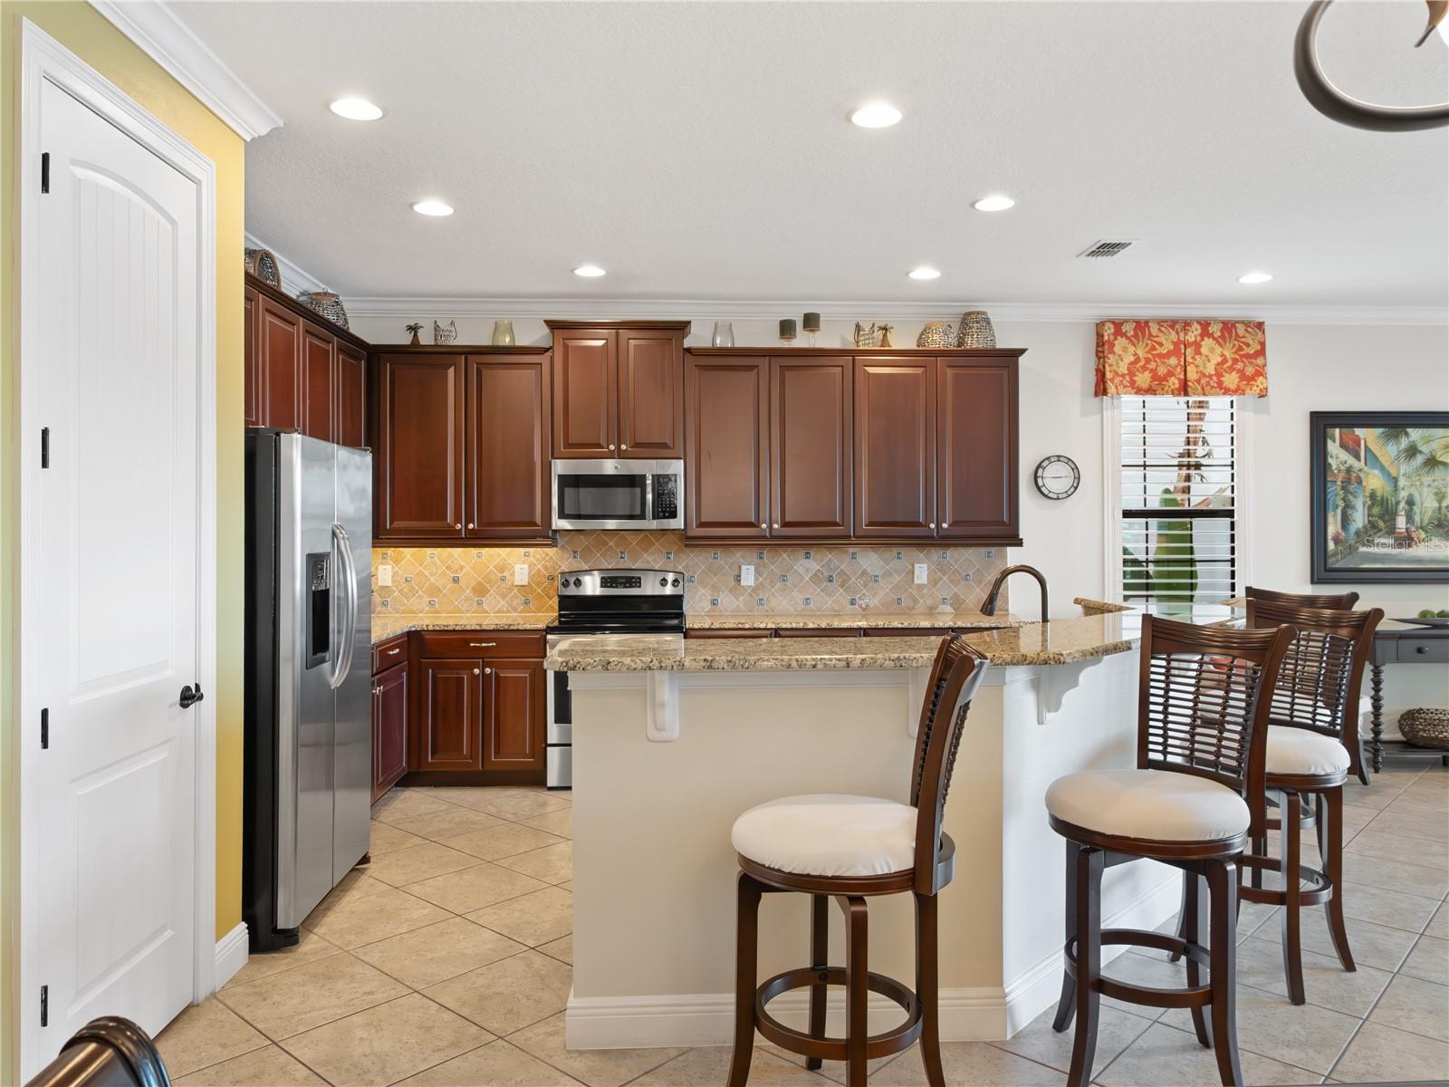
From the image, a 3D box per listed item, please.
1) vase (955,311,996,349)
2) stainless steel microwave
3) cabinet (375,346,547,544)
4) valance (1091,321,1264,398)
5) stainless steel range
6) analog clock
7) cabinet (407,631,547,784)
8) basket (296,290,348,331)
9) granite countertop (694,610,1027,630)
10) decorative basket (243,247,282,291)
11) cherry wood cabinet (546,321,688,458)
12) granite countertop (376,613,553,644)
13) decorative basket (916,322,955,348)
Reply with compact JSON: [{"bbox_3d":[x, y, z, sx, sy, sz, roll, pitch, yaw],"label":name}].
[{"bbox_3d":[1.535,-1.278,6.116,0.246,0.265,0.246,0,1,-2],"label":"vase"},{"bbox_3d":[-0.618,-0.287,6.006,0.757,0.413,0.435,0,1,-2],"label":"stainless steel microwave"},{"bbox_3d":[-1.527,-0.560,5.981,1.037,1.160,0.355,0,0,-2],"label":"cabinet"},{"bbox_3d":[2.854,-1.150,6.281,1.018,0.465,0.125,0,1,-2],"label":"valance"},{"bbox_3d":[-0.612,0.767,5.906,0.760,1.202,0.680,0,1,-2],"label":"stainless steel range"},{"bbox_3d":[2.069,-0.408,6.242,0.284,0.281,0.045,0,0,-2],"label":"analog clock"},{"bbox_3d":[-1.373,0.924,5.848,0.769,0.896,0.625,0,0,-2],"label":"cabinet"},{"bbox_3d":[-2.239,-1.258,5.658,0.246,0.310,0.246,0,0,-2],"label":"basket"},{"bbox_3d":[0.759,0.459,5.899,1.975,0.030,0.650,0,0,-2],"label":"granite countertop"},{"bbox_3d":[-2.200,-1.228,4.630,0.220,0.245,0.275,0,0,-2],"label":"decorative basket"},{"bbox_3d":[-0.621,-0.896,6.031,0.825,0.790,0.395,0,1,-2],"label":"cherry wood cabinet"},{"bbox_3d":[-1.645,0.483,5.310,1.325,0.040,1.810,0,1,-2],"label":"granite countertop"},{"bbox_3d":[1.281,-1.224,6.062,0.248,0.222,0.240,0,0,-2],"label":"decorative basket"}]

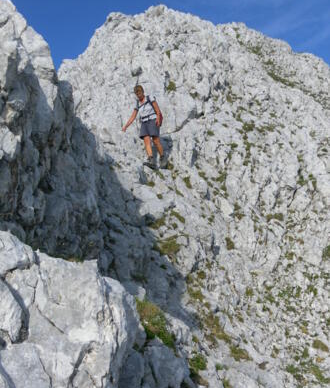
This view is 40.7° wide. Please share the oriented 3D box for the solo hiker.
[{"bbox_3d":[-0.396,-1.305,8.600,0.780,1.630,0.540,-2,-5,22],"label":"solo hiker"}]

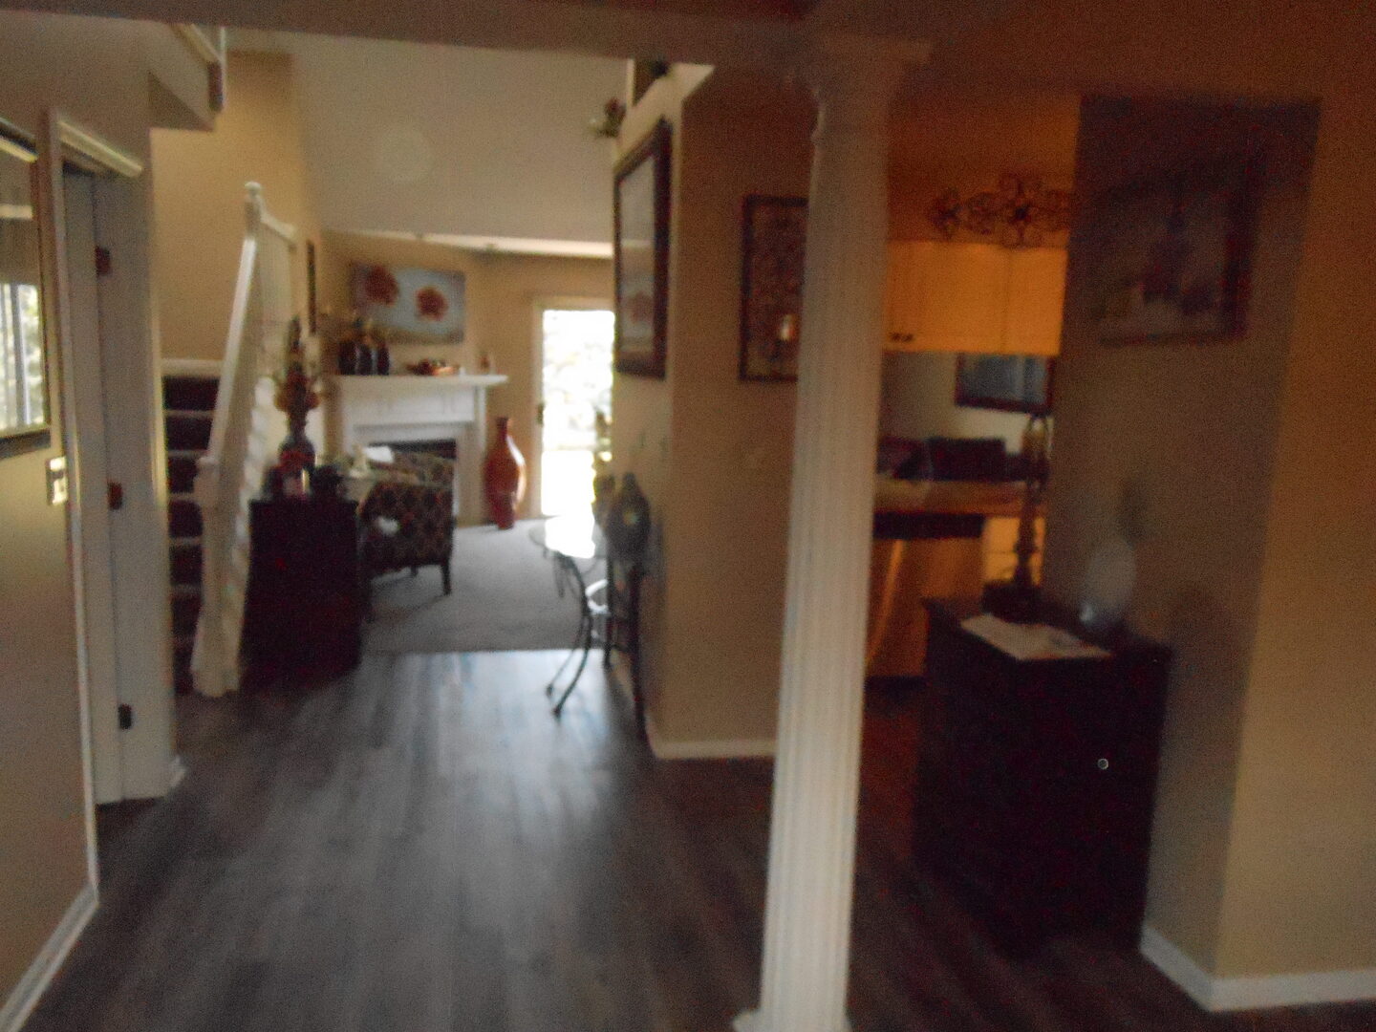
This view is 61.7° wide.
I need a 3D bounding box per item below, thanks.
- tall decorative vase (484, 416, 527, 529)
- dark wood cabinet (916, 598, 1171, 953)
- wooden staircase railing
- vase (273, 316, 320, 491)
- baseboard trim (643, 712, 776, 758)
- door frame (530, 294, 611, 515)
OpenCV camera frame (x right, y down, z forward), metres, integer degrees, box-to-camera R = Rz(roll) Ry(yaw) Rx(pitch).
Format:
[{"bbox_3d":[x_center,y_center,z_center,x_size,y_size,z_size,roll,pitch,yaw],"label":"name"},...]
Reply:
[{"bbox_3d":[-1.605,-0.369,10.085,0.340,0.960,0.340,0,8,-11],"label":"tall decorative vase"},{"bbox_3d":[1.000,0.742,3.394,0.430,0.840,0.660,0,8,-11],"label":"dark wood cabinet"},{"bbox_3d":[-2.267,-0.534,6.067,0.180,2.380,2.400,0,8,-11],"label":"wooden staircase railing"},{"bbox_3d":[-1.937,-0.549,5.686,0.230,0.870,0.230,0,8,-11],"label":"vase"},{"bbox_3d":[0.132,0.903,4.715,0.620,0.085,0.220,0,8,-11],"label":"baseboard trim"},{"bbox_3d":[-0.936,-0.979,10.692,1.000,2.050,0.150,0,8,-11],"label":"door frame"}]

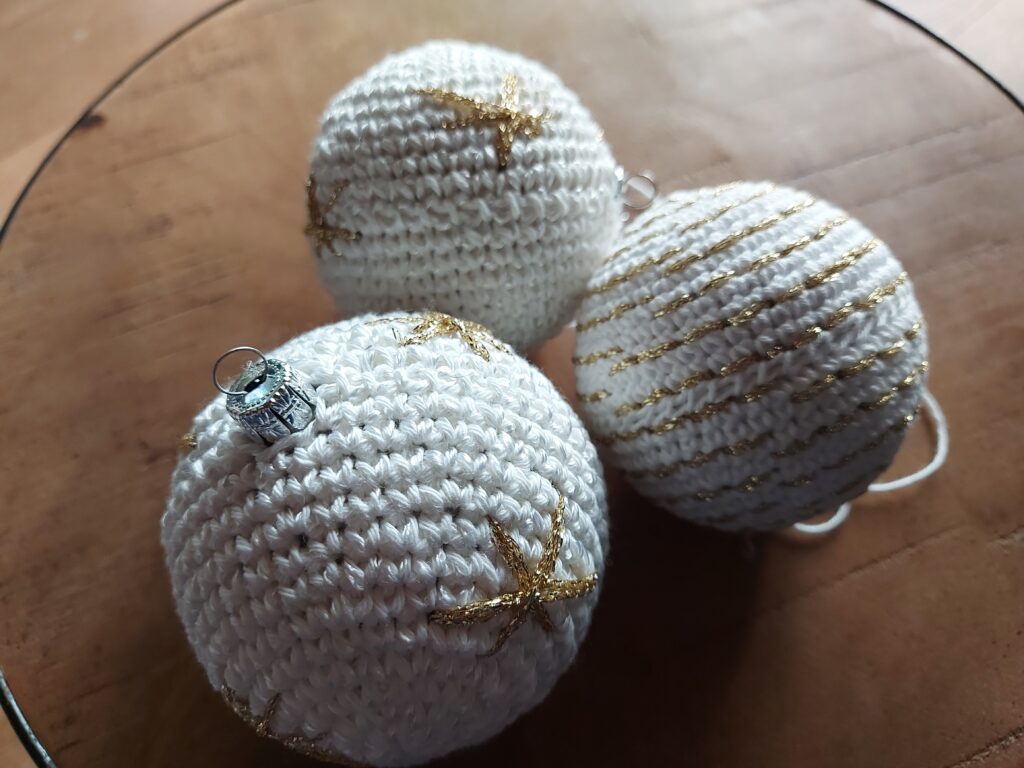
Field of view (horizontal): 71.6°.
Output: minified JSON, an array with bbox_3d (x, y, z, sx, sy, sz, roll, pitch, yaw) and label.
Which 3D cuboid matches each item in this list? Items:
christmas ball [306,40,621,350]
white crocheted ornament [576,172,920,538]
[{"bbox_3d":[-0.012,-0.040,0.168,0.073,0.073,0.073,4,61,0],"label":"christmas ball"},{"bbox_3d":[0.049,-0.006,0.154,0.072,0.072,0.072,4,61,0],"label":"white crocheted ornament"}]

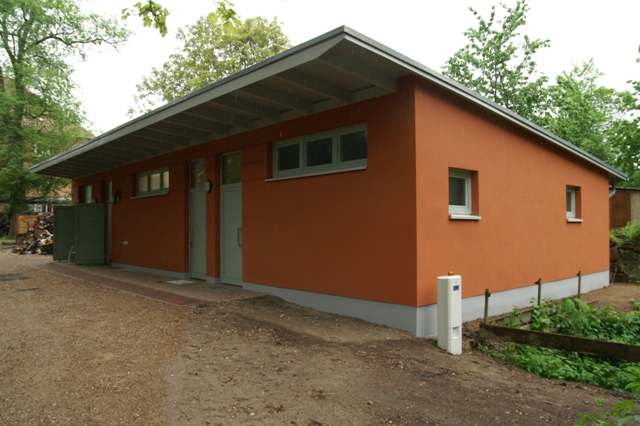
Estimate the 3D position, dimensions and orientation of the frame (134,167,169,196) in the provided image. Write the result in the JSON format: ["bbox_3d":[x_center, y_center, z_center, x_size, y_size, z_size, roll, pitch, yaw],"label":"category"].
[{"bbox_3d":[-4.780,-0.857,13.877,0.095,0.731,2.546,1,-3,-42],"label":"frame"}]

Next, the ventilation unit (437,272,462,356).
[{"bbox_3d":[1.667,1.268,6.173,0.271,1.007,0.190,1,-2,-36],"label":"ventilation unit"}]

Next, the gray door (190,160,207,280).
[{"bbox_3d":[-2.929,0.157,11.769,0.095,2.945,1.026,1,-3,-42],"label":"gray door"}]

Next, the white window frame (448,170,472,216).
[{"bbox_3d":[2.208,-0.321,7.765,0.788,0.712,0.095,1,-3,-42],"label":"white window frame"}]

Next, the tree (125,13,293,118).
[{"bbox_3d":[-6.901,-5.153,30.740,11.000,15.100,11.000,0,-2,0],"label":"tree"}]

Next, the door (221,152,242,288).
[{"bbox_3d":[-1.911,0.121,10.634,0.095,2.926,1.035,1,-3,-42],"label":"door"}]

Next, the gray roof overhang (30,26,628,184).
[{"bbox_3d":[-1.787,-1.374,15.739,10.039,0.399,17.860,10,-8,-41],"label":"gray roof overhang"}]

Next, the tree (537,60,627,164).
[{"bbox_3d":[10.341,-2.089,18.867,4.600,7.749,4.600,0,-2,0],"label":"tree"}]

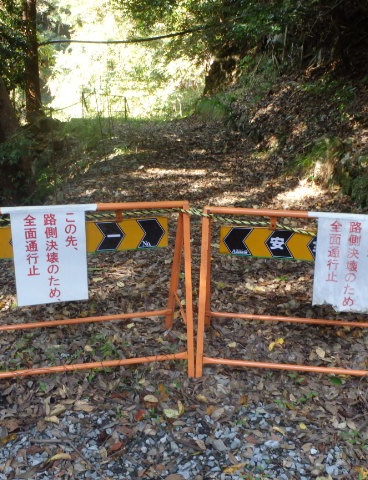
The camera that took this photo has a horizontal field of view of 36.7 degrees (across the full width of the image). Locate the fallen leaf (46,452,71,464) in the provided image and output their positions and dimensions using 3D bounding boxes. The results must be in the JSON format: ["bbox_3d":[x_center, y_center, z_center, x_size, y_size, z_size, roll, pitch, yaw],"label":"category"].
[{"bbox_3d":[-0.427,0.746,1.896,0.082,0.016,0.030,-5,19,-17],"label":"fallen leaf"}]

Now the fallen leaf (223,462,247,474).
[{"bbox_3d":[0.177,0.776,1.900,0.090,0.015,0.030,-8,20,-25],"label":"fallen leaf"}]

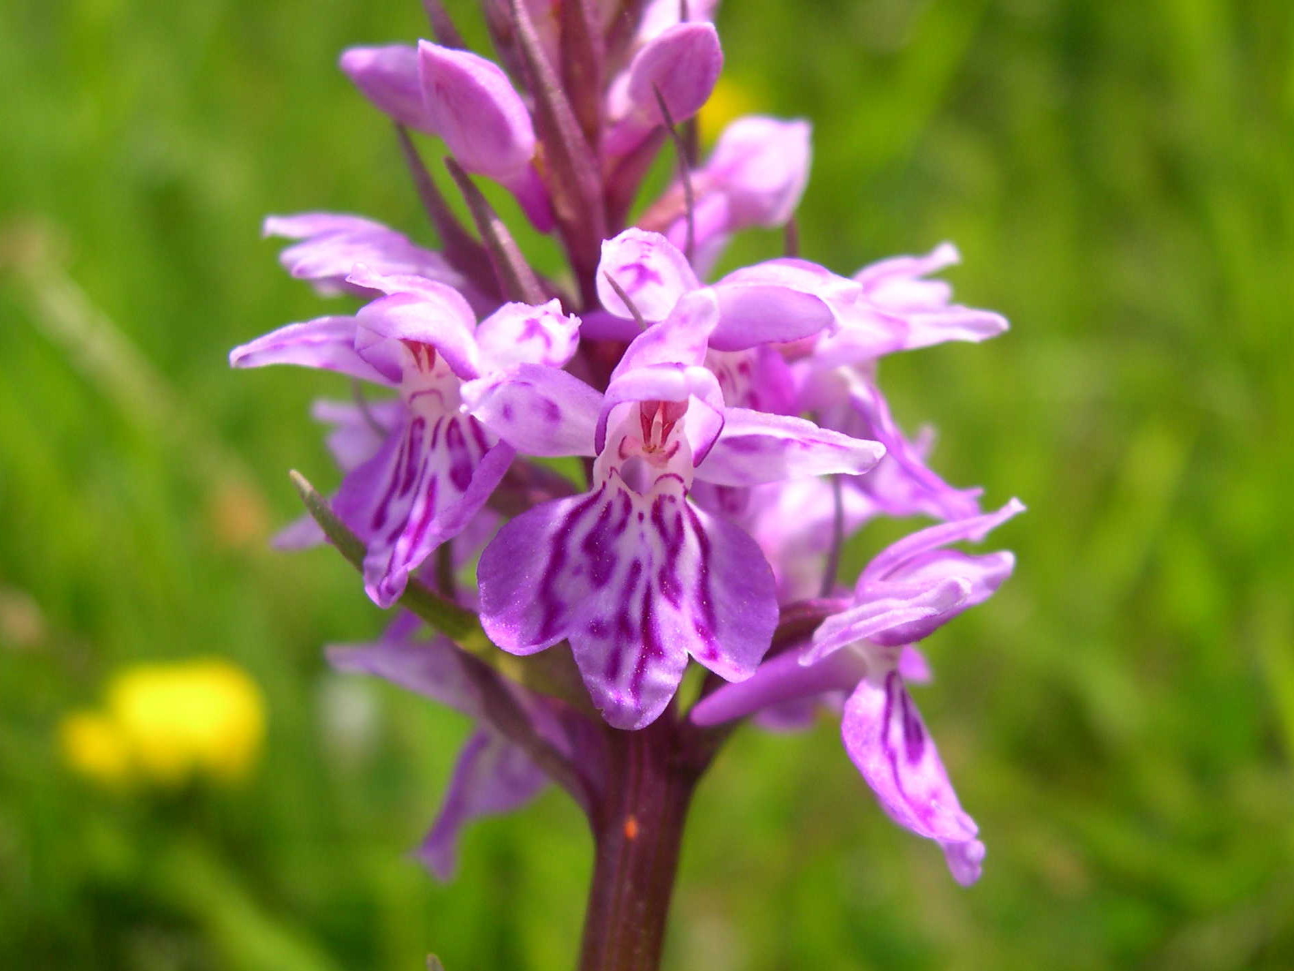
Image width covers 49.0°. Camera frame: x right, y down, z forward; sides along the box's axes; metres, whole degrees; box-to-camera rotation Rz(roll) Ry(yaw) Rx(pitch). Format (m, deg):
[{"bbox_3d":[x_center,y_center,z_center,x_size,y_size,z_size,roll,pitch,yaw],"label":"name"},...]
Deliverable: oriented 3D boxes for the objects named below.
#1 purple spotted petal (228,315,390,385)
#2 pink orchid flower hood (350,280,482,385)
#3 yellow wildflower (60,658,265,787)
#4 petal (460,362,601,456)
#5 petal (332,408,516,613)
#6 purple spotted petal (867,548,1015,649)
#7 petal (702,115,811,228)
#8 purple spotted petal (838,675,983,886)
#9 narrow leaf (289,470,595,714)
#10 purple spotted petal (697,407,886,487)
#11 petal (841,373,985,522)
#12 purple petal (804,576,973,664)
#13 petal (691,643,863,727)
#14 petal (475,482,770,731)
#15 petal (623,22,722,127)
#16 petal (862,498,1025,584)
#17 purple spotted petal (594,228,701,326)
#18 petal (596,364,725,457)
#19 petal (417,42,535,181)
[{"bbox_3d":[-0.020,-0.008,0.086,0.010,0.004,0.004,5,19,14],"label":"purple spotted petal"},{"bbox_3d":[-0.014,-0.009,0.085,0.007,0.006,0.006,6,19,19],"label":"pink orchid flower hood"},{"bbox_3d":[-0.075,0.037,0.220,0.029,0.016,0.022,0,18,0],"label":"yellow wildflower"},{"bbox_3d":[-0.005,-0.003,0.059,0.005,0.003,0.002,13,6,0],"label":"petal"},{"bbox_3d":[-0.011,0.001,0.069,0.008,0.009,0.004,9,-7,18],"label":"petal"},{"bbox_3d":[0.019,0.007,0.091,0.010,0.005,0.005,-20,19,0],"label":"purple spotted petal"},{"bbox_3d":[0.006,-0.016,0.071,0.004,0.006,0.004,39,-6,-4],"label":"petal"},{"bbox_3d":[0.013,0.015,0.071,0.006,0.011,0.004,-22,-4,-42],"label":"purple spotted petal"},{"bbox_3d":[-0.010,0.005,0.065,0.018,0.003,0.003,38,6,-6],"label":"narrow leaf"},{"bbox_3d":[0.007,-0.002,0.067,0.009,0.004,0.003,1,6,-6],"label":"purple spotted petal"},{"bbox_3d":[0.013,-0.002,0.068,0.003,0.009,0.005,-43,0,6],"label":"petal"},{"bbox_3d":[0.012,0.007,0.069,0.009,0.003,0.003,-26,6,-5],"label":"purple petal"},{"bbox_3d":[0.007,0.010,0.072,0.009,0.002,0.003,-21,0,0],"label":"petal"},{"bbox_3d":[-0.001,0.005,0.066,0.014,0.011,0.004,0,-6,0],"label":"petal"},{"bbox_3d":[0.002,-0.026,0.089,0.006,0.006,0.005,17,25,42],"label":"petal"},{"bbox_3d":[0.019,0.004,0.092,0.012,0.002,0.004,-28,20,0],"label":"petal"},{"bbox_3d":[0.000,-0.010,0.070,0.005,0.005,0.003,0,3,6],"label":"purple spotted petal"},{"bbox_3d":[0.001,-0.003,0.059,0.005,0.004,0.003,2,9,0],"label":"petal"},{"bbox_3d":[-0.008,-0.017,0.063,0.003,0.007,0.003,-38,3,12],"label":"petal"}]

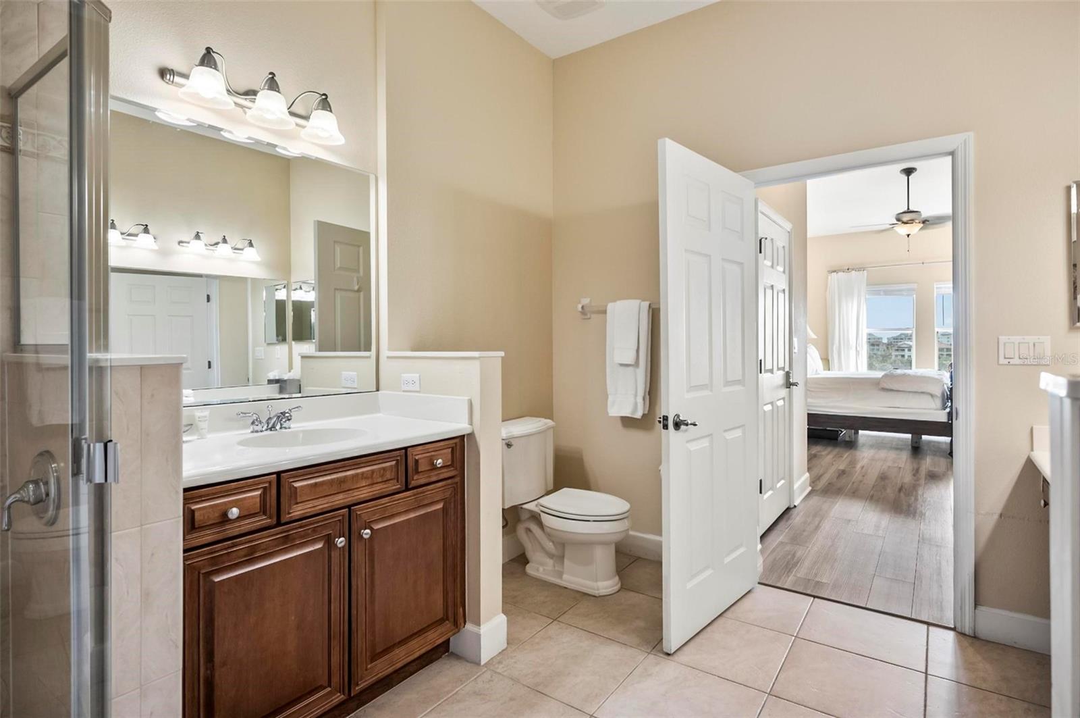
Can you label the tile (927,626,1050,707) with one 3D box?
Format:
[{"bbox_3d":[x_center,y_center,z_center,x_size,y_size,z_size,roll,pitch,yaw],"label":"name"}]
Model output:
[{"bbox_3d":[1.754,1.175,2.051,0.454,0.010,0.428,0,1,36],"label":"tile"}]

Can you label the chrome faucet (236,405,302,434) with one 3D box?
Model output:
[{"bbox_3d":[-0.942,0.212,1.939,0.154,0.090,0.235,0,1,36],"label":"chrome faucet"}]

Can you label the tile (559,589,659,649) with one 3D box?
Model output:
[{"bbox_3d":[0.392,1.179,2.485,0.452,0.010,0.452,0,1,35],"label":"tile"}]

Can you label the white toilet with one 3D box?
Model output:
[{"bbox_3d":[0.126,0.771,2.885,0.723,0.798,0.488,0,1,36],"label":"white toilet"}]

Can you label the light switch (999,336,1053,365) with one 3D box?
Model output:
[{"bbox_3d":[1.973,-0.033,2.196,0.162,0.116,0.010,0,1,35],"label":"light switch"}]

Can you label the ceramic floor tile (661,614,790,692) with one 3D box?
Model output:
[{"bbox_3d":[0.756,1.182,2.225,0.454,0.010,0.454,0,1,36],"label":"ceramic floor tile"}]

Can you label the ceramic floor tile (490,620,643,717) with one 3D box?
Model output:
[{"bbox_3d":[0.120,1.190,2.122,0.454,0.010,0.454,0,1,36],"label":"ceramic floor tile"}]

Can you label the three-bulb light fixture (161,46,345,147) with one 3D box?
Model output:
[{"bbox_3d":[-0.976,-0.941,1.941,0.188,0.177,0.634,0,1,36],"label":"three-bulb light fixture"}]

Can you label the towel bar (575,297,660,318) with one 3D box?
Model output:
[{"bbox_3d":[0.503,-0.312,3.161,0.658,0.127,0.075,0,1,36],"label":"towel bar"}]

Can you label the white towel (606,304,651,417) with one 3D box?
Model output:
[{"bbox_3d":[0.515,0.001,3.131,0.248,0.670,0.090,0,1,35],"label":"white towel"}]

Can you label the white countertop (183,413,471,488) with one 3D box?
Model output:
[{"bbox_3d":[-0.817,0.285,1.870,0.570,0.040,1.065,0,1,35],"label":"white countertop"}]

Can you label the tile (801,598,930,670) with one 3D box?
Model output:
[{"bbox_3d":[1.403,1.179,2.337,0.452,0.010,0.452,0,1,35],"label":"tile"}]

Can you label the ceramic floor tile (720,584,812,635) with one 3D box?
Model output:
[{"bbox_3d":[1.015,1.172,2.584,0.454,0.010,0.428,0,1,36],"label":"ceramic floor tile"}]

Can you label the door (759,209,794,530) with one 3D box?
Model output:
[{"bbox_3d":[1.637,0.079,3.783,0.036,2.035,0.815,0,1,35],"label":"door"}]

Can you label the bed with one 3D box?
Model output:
[{"bbox_3d":[4.289,0.421,7.311,2.150,1.200,1.800,0,1,35],"label":"bed"}]

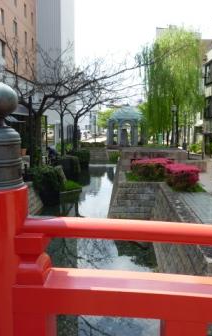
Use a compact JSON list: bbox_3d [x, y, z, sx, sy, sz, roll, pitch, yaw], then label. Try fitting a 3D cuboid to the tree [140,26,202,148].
[{"bbox_3d":[5.139,-6.165,25.978,4.800,9.521,4.800,1,6,5],"label":"tree"}]

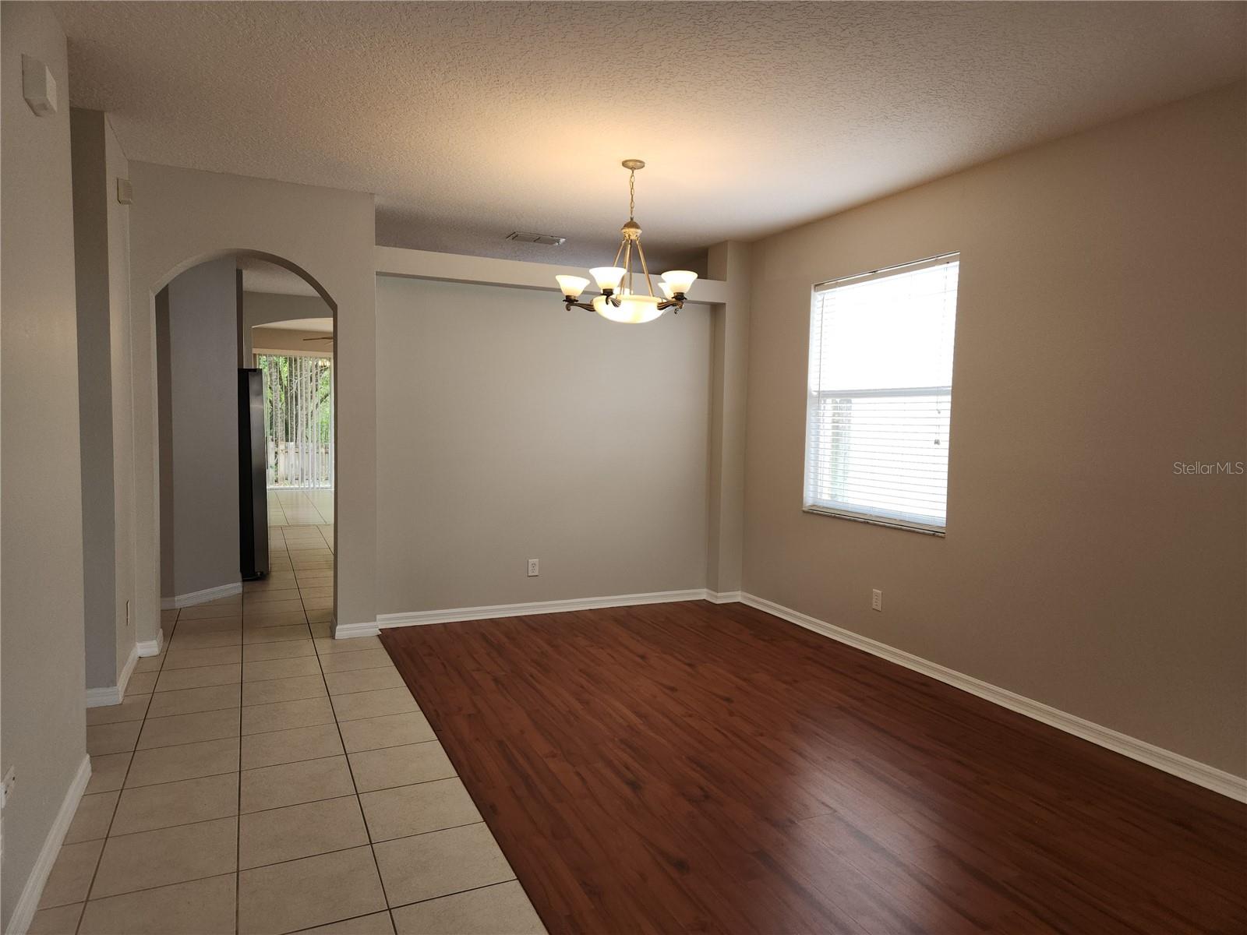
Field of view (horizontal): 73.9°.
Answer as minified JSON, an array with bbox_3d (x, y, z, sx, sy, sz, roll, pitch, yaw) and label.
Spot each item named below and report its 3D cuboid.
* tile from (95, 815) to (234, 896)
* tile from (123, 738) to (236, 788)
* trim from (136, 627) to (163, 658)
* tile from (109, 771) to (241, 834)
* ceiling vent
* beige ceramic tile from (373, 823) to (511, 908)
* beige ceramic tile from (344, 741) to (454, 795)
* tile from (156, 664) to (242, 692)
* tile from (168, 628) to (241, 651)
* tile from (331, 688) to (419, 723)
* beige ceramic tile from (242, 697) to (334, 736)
[{"bbox_3d":[-1.494,1.282,2.735,0.402,0.010,0.398,-1,4,-24],"label":"tile"},{"bbox_3d":[-1.824,1.231,3.459,0.402,0.010,0.398,-1,4,-24],"label":"tile"},{"bbox_3d":[-2.836,1.059,4.972,0.125,0.090,0.260,-1,4,-24],"label":"trim"},{"bbox_3d":[-1.637,1.240,3.055,0.401,0.012,0.389,-1,4,-24],"label":"tile"},{"bbox_3d":[-0.655,-1.713,6.228,0.410,0.020,0.275,-1,4,-24],"label":"ceiling vent"},{"bbox_3d":[-0.585,1.278,2.679,0.383,0.010,0.391,-1,4,-24],"label":"beige ceramic tile"},{"bbox_3d":[-0.908,1.230,3.386,0.383,0.012,0.389,-1,4,-24],"label":"beige ceramic tile"},{"bbox_3d":[-2.284,1.139,4.476,0.401,0.012,0.389,-1,4,-24],"label":"tile"},{"bbox_3d":[-2.607,1.088,5.187,0.401,0.012,0.389,-1,4,-24],"label":"tile"},{"bbox_3d":[-1.231,1.179,4.096,0.383,0.012,0.389,-1,4,-24],"label":"tile"},{"bbox_3d":[-1.591,1.184,3.933,0.401,0.012,0.389,-1,4,-24],"label":"beige ceramic tile"}]

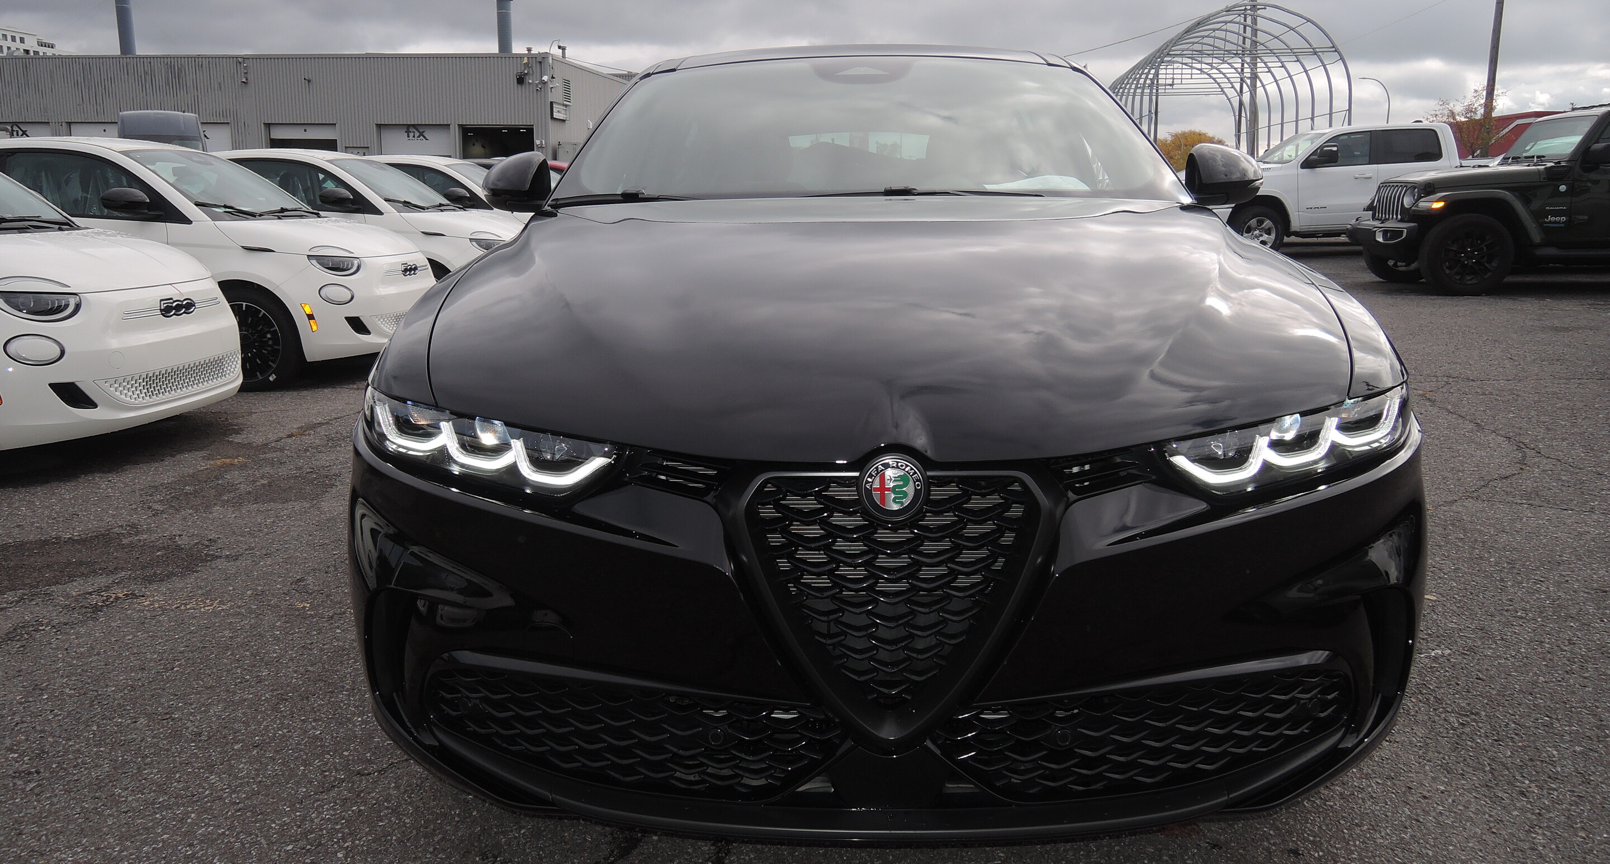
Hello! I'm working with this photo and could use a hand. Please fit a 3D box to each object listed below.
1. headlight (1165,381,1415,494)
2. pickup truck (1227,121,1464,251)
[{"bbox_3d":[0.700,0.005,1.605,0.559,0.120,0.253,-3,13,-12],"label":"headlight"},{"bbox_3d":[9.091,-3.902,18.097,5.900,1.970,2.080,0,13,3],"label":"pickup truck"}]

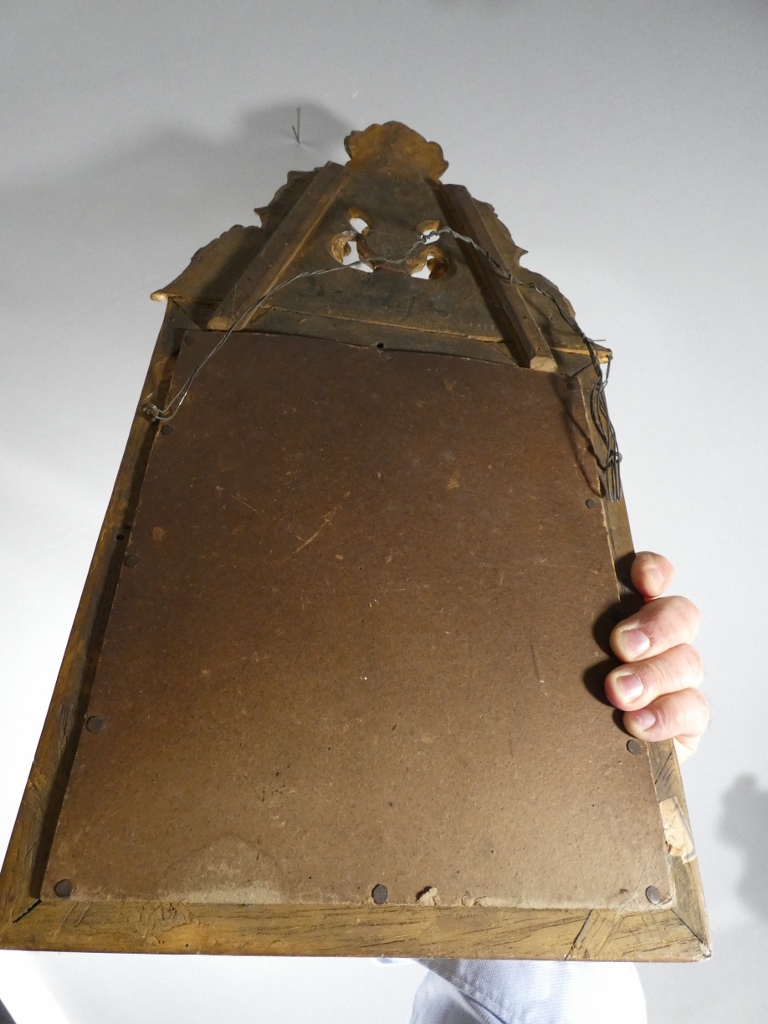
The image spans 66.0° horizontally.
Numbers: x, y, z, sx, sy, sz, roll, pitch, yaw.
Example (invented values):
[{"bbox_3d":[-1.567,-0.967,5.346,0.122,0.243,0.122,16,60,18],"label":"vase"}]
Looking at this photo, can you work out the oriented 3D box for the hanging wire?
[{"bbox_3d":[0.009,-0.103,0.332,0.247,0.195,0.032,5,-29,-6],"label":"hanging wire"}]

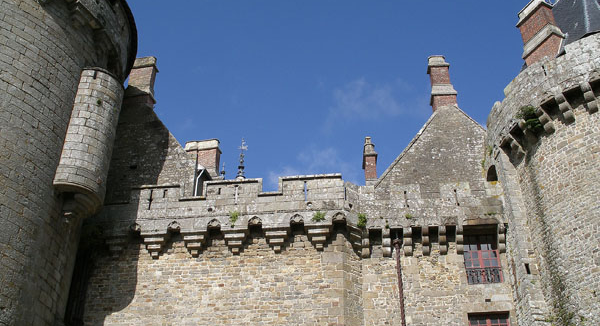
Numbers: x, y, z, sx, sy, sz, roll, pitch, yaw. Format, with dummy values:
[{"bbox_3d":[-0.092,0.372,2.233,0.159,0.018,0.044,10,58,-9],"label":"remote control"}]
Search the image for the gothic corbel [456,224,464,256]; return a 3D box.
[{"bbox_3d":[6.462,3.103,25.827,0.325,1.101,0.420,-3,-29,6],"label":"gothic corbel"}]

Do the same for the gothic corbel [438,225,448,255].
[{"bbox_3d":[5.790,3.113,25.908,0.311,1.106,0.420,-3,-29,6],"label":"gothic corbel"}]

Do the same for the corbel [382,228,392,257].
[{"bbox_3d":[2.879,2.624,21.086,0.291,0.749,0.600,-3,-32,7],"label":"corbel"}]

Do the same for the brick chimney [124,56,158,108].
[{"bbox_3d":[-7.965,-3.968,32.368,1.375,2.989,0.600,-4,-29,7],"label":"brick chimney"}]

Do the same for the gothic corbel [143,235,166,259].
[{"bbox_3d":[-5.996,3.492,26.462,0.900,0.906,0.357,-4,-29,7],"label":"gothic corbel"}]

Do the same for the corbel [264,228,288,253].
[{"bbox_3d":[-0.714,2.518,20.770,0.767,0.613,0.550,-3,-32,7],"label":"corbel"}]

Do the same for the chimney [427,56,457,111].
[{"bbox_3d":[6.618,-3.637,29.854,1.141,2.913,0.660,-2,-29,4],"label":"chimney"}]

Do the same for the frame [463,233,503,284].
[{"bbox_3d":[5.917,3.099,20.853,1.098,1.758,0.150,-3,-32,7],"label":"frame"}]

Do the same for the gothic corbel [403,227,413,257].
[{"bbox_3d":[3.551,2.577,21.010,0.282,0.771,0.600,-3,-32,7],"label":"gothic corbel"}]

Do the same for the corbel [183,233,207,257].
[{"bbox_3d":[-3.412,2.692,21.082,0.743,0.638,0.550,-3,-32,7],"label":"corbel"}]

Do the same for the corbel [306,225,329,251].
[{"bbox_3d":[0.637,2.428,20.616,0.731,0.590,0.550,-3,-32,7],"label":"corbel"}]

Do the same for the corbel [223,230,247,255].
[{"bbox_3d":[-2.068,2.600,20.930,0.740,0.613,0.550,-3,-32,7],"label":"corbel"}]

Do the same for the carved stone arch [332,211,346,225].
[{"bbox_3d":[1.356,1.899,21.876,0.474,0.467,0.250,-3,-31,6],"label":"carved stone arch"}]

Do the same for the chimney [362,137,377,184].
[{"bbox_3d":[3.536,0.105,31.888,0.677,2.643,0.950,-2,-29,4],"label":"chimney"}]

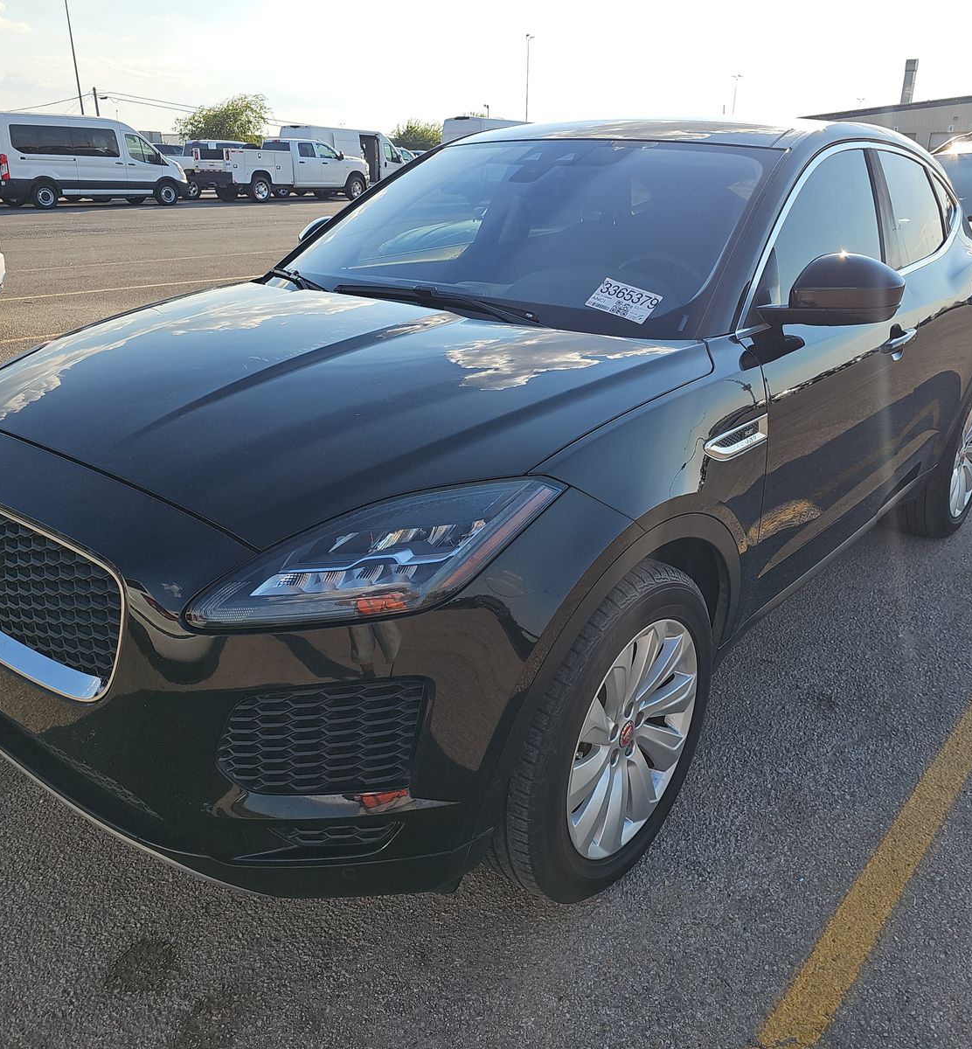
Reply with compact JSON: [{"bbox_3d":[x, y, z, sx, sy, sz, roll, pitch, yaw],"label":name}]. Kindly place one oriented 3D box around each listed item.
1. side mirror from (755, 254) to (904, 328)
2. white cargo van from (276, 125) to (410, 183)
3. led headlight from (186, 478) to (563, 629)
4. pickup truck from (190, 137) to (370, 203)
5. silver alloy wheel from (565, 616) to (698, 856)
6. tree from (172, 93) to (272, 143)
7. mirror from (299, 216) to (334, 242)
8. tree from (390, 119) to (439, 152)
[{"bbox_3d":[0.834,-0.560,2.221,0.280,0.175,0.160,17,27,36],"label":"side mirror"},{"bbox_3d":[-5.468,-14.914,38.360,2.080,2.560,5.850,18,27,39],"label":"white cargo van"},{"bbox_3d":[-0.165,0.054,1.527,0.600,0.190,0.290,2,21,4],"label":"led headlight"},{"bbox_3d":[-6.718,-12.042,31.541,2.080,2.000,6.450,16,27,35],"label":"pickup truck"},{"bbox_3d":[0.253,0.433,2.019,0.200,0.525,0.525,16,26,36],"label":"silver alloy wheel"},{"bbox_3d":[-14.117,-21.072,50.835,5.390,4.560,5.390,0,22,0],"label":"tree"},{"bbox_3d":[-0.605,-1.004,3.365,0.240,0.190,0.190,16,26,37],"label":"mirror"},{"bbox_3d":[-4.704,-27.025,66.746,4.230,3.980,4.230,0,22,0],"label":"tree"}]

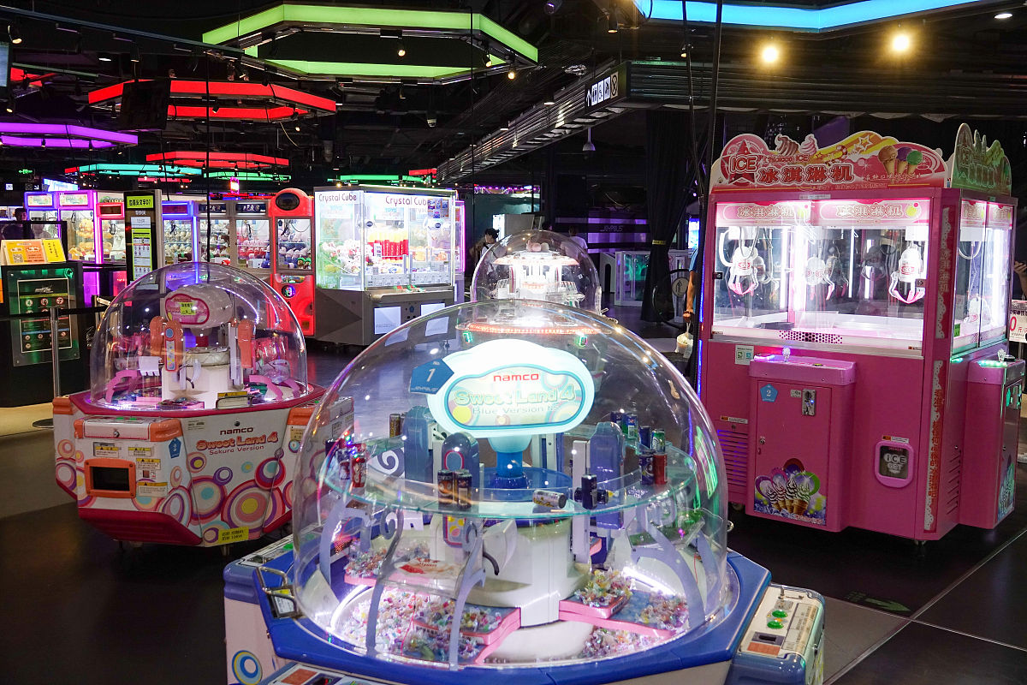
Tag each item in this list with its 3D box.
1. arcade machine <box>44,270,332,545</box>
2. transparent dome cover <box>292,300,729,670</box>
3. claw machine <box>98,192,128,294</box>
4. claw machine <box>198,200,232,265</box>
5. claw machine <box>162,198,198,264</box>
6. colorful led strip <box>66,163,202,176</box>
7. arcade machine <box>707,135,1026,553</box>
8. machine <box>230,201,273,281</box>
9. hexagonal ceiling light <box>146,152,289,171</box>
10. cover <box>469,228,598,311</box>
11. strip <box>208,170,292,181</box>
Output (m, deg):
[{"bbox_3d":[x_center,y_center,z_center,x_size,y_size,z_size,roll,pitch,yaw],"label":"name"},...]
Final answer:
[{"bbox_3d":[-1.682,0.264,4.803,1.588,1.385,1.588,2,7,11],"label":"arcade machine"},{"bbox_3d":[-0.002,0.232,2.259,1.095,0.684,1.095,0,7,0],"label":"transparent dome cover"},{"bbox_3d":[-6.638,-1.417,15.522,0.800,2.055,0.850,4,8,29],"label":"claw machine"},{"bbox_3d":[-4.499,-1.258,14.357,0.800,2.043,0.850,4,8,29],"label":"claw machine"},{"bbox_3d":[-5.205,-1.308,14.746,0.800,2.041,0.850,4,8,29],"label":"claw machine"},{"bbox_3d":[-10.910,-5.013,25.925,3.300,0.170,2.858,-1,7,-12],"label":"colorful led strip"},{"bbox_3d":[1.968,-0.091,5.003,1.520,2.075,1.520,6,9,40],"label":"arcade machine"},{"bbox_3d":[-3.791,-1.201,13.969,0.800,2.032,0.850,4,8,29],"label":"machine"},{"bbox_3d":[-7.302,-4.518,22.044,3.300,0.170,2.858,-1,7,-12],"label":"hexagonal ceiling light"},{"bbox_3d":[0.174,-0.497,6.800,0.990,0.740,0.990,0,7,0],"label":"cover"},{"bbox_3d":[-8.775,-5.273,28.116,3.135,0.170,2.722,-1,7,-12],"label":"strip"}]

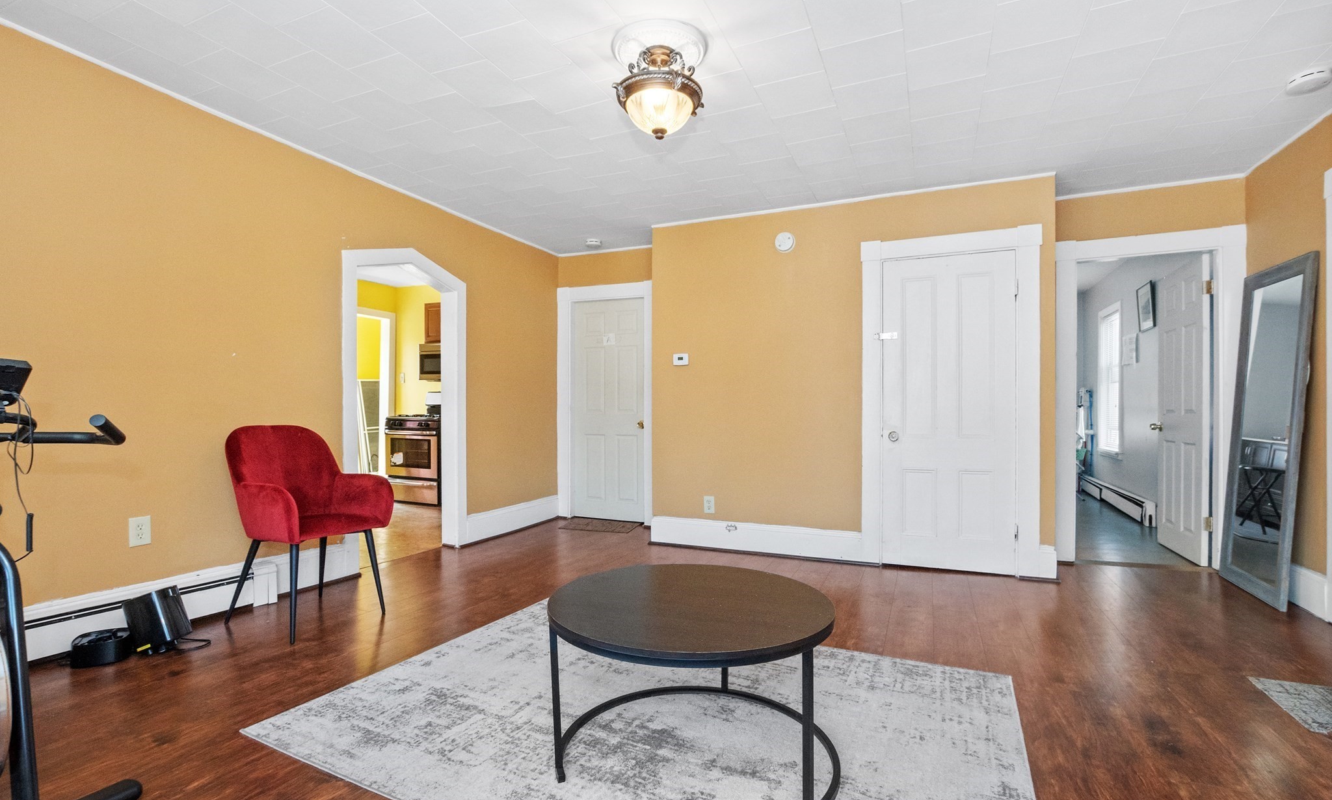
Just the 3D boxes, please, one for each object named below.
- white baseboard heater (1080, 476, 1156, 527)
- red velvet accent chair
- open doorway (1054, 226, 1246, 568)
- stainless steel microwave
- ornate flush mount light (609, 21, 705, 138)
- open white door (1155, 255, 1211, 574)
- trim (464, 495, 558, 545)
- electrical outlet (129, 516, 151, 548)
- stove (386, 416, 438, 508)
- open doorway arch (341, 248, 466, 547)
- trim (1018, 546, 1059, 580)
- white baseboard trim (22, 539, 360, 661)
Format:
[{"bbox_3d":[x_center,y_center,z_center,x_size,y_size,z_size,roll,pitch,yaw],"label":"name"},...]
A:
[{"bbox_3d":[4.691,1.022,5.834,0.075,0.215,2.150,0,-1,24],"label":"white baseboard heater"},{"bbox_3d":[-1.696,0.576,2.633,0.580,0.890,0.550,0,-1,24],"label":"red velvet accent chair"},{"bbox_3d":[3.085,0.015,3.590,0.970,2.160,0.150,0,0,21],"label":"open doorway"},{"bbox_3d":[-2.445,-0.430,6.530,0.760,0.420,0.400,0,0,21],"label":"stainless steel microwave"},{"bbox_3d":[-0.027,-1.226,2.271,0.385,0.350,0.385,0,-1,0],"label":"ornate flush mount light"},{"bbox_3d":[3.665,0.065,3.960,0.045,2.030,0.710,0,0,23],"label":"open white door"},{"bbox_3d":[-1.245,0.985,4.630,0.030,0.220,1.120,0,0,24],"label":"trim"},{"bbox_3d":[-2.282,0.572,2.414,0.010,0.121,0.076,0,-1,24],"label":"electrical outlet"},{"bbox_3d":[-2.571,0.644,6.222,0.760,0.950,0.670,0,-1,24],"label":"stove"},{"bbox_3d":[-1.750,0.040,3.730,0.180,2.110,0.950,0,0,26],"label":"open doorway arch"},{"bbox_3d":[2.234,0.973,3.343,0.215,0.210,0.030,0,-1,24],"label":"trim"},{"bbox_3d":[-2.140,0.918,2.720,0.070,0.240,1.480,-1,-1,27],"label":"white baseboard trim"}]

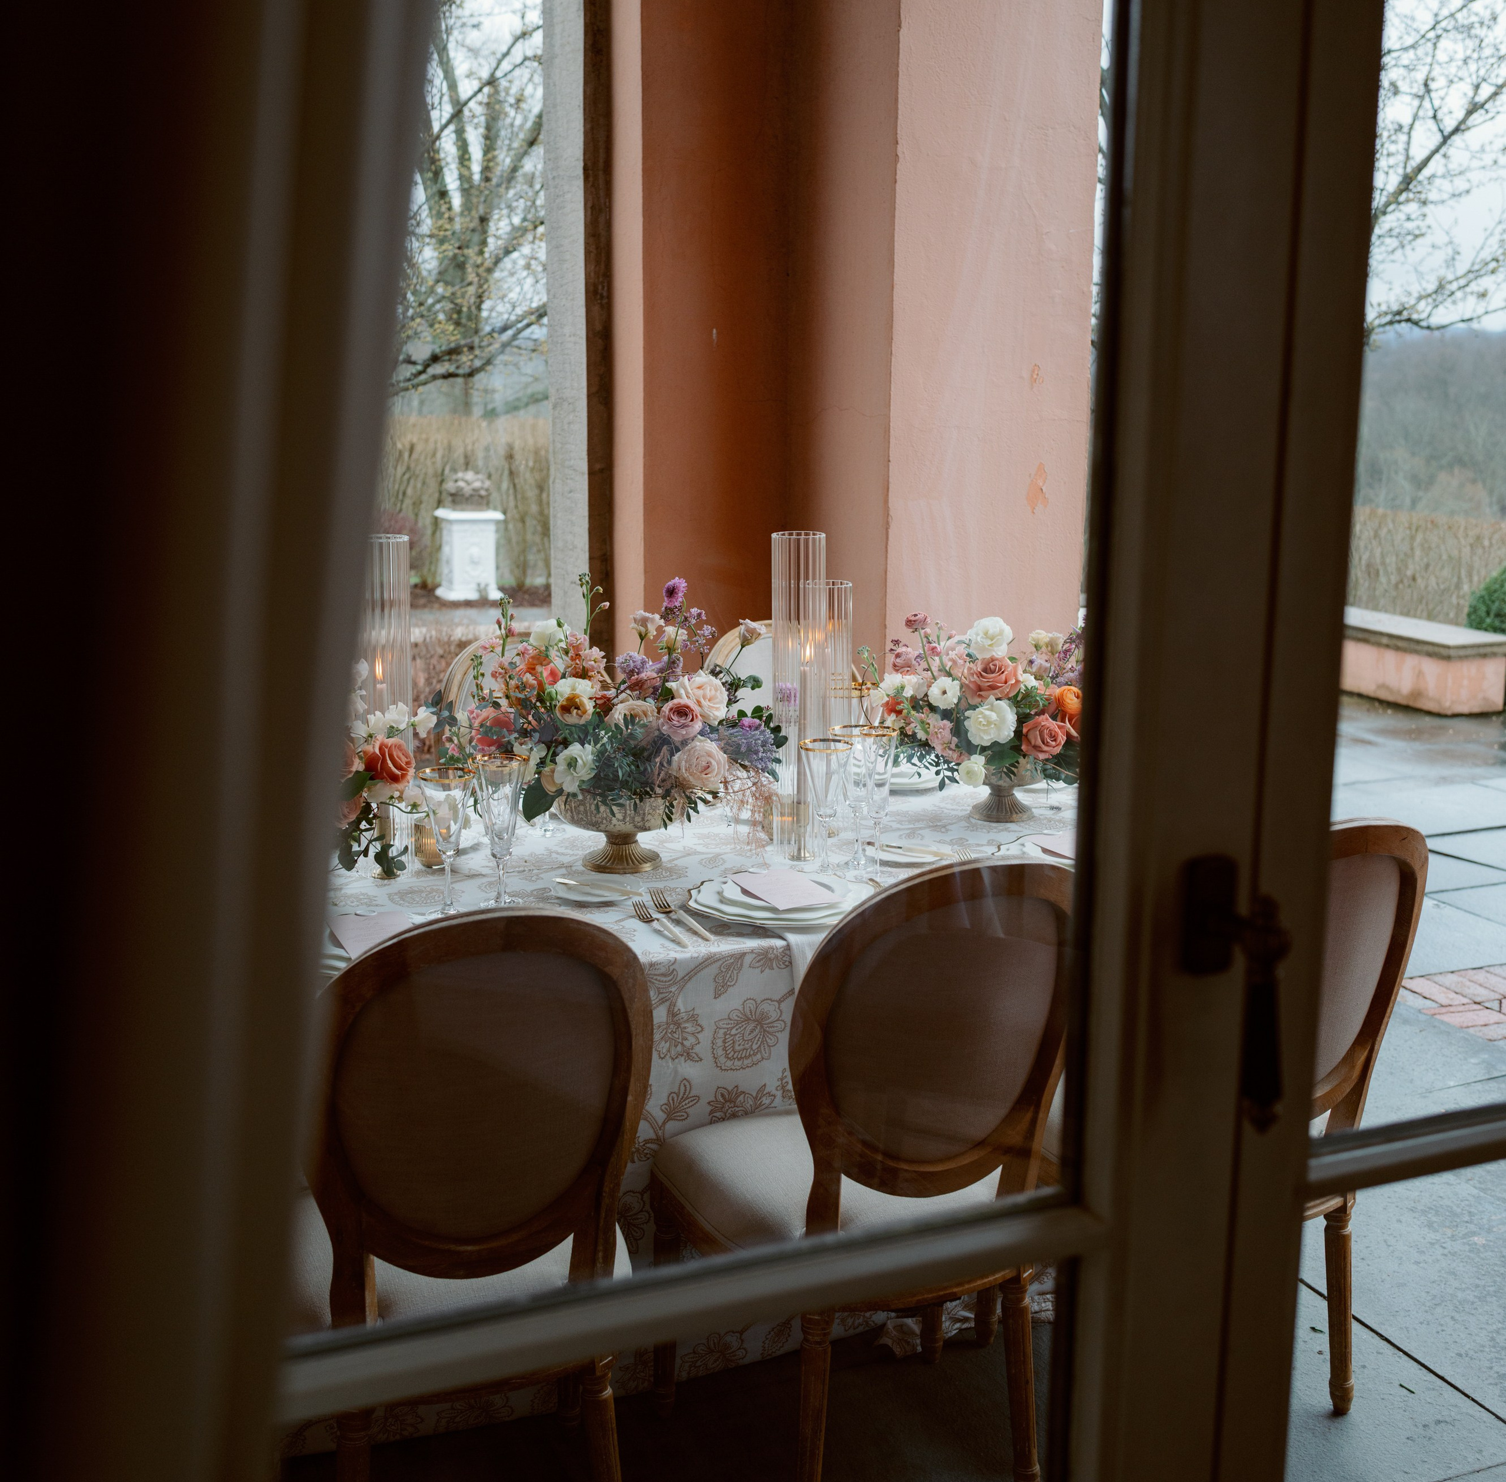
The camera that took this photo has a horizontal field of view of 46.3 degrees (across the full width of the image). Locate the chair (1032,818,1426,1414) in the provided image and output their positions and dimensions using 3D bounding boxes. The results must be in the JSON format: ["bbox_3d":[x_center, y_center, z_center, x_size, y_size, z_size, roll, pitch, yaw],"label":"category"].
[{"bbox_3d":[0.723,0.555,2.765,0.500,1.008,0.570,-4,11,-21],"label":"chair"}]

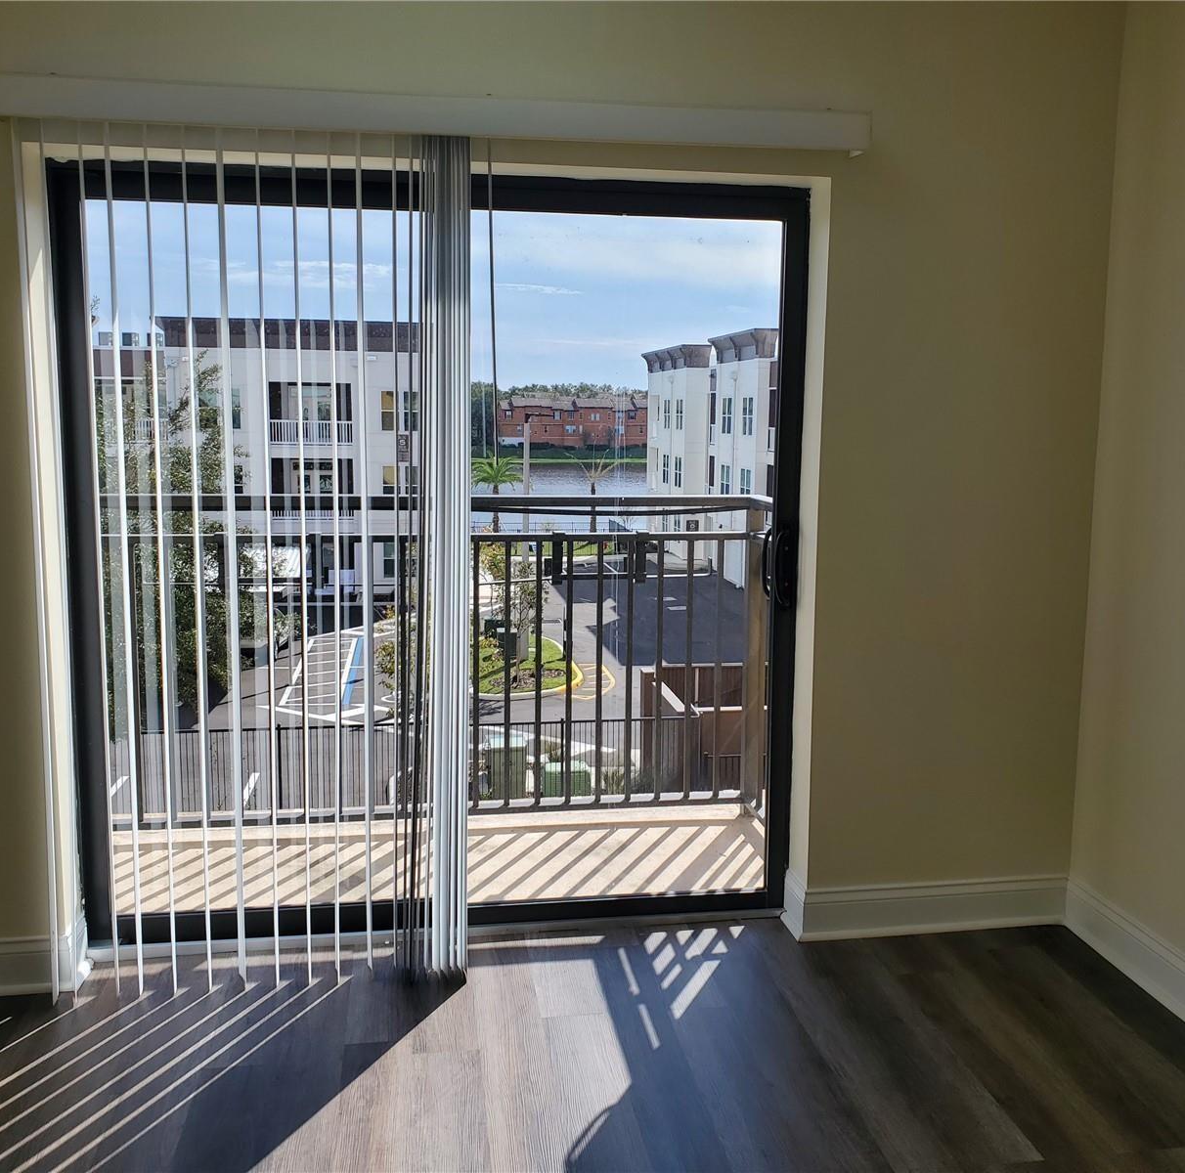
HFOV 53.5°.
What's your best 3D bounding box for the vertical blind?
[{"bbox_3d":[-0.788,-0.025,2.778,1.013,2.050,0.100,-1,8,-8],"label":"vertical blind"}]

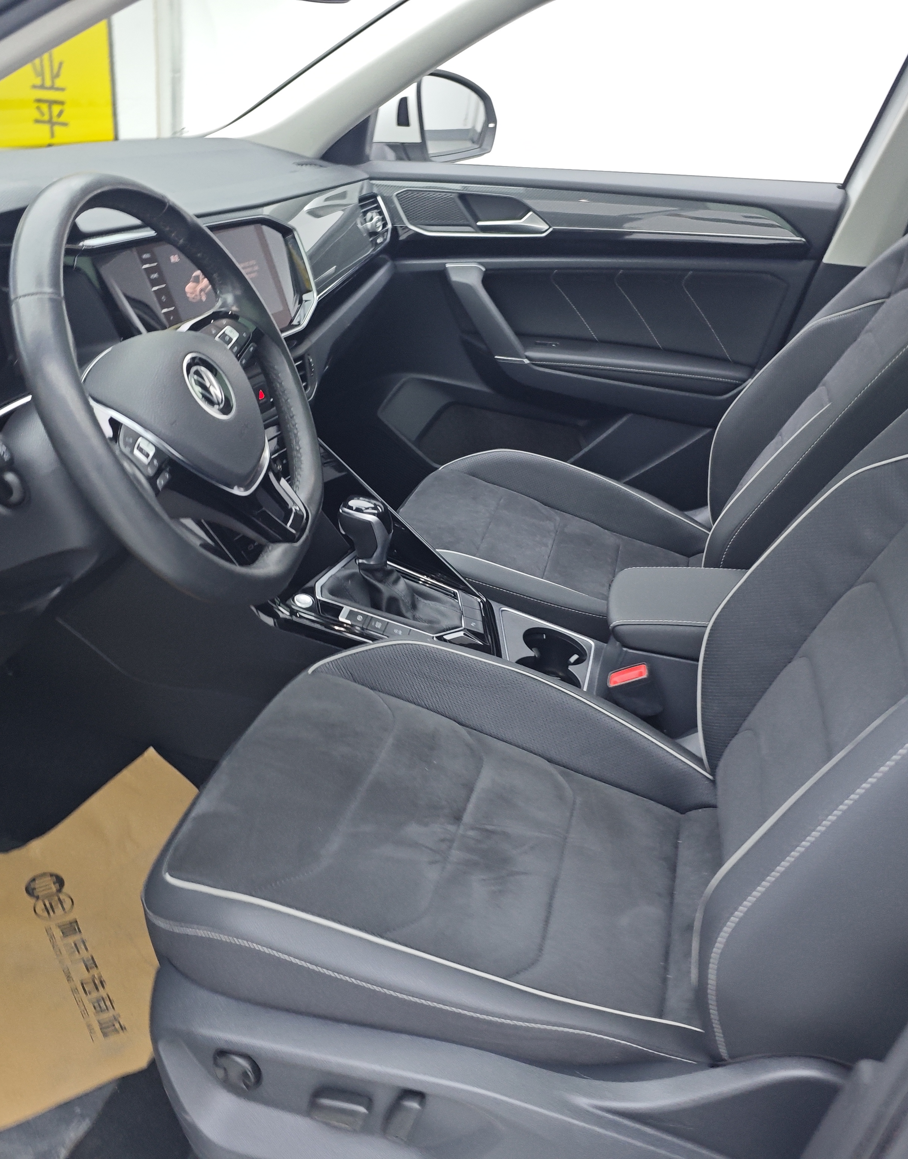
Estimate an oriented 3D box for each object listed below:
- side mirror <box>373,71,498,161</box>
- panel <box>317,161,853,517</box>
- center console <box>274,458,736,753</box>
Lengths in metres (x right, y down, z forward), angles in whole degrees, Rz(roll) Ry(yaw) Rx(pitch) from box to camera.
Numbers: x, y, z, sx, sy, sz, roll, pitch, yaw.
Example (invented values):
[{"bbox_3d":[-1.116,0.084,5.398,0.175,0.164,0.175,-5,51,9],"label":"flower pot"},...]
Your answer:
[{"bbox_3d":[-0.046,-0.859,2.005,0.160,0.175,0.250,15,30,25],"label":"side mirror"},{"bbox_3d":[0.180,-0.407,1.905,0.870,0.600,0.140,6,28,10],"label":"panel"},{"bbox_3d":[0.129,0.060,1.353,0.730,0.330,0.260,6,28,10],"label":"center console"}]

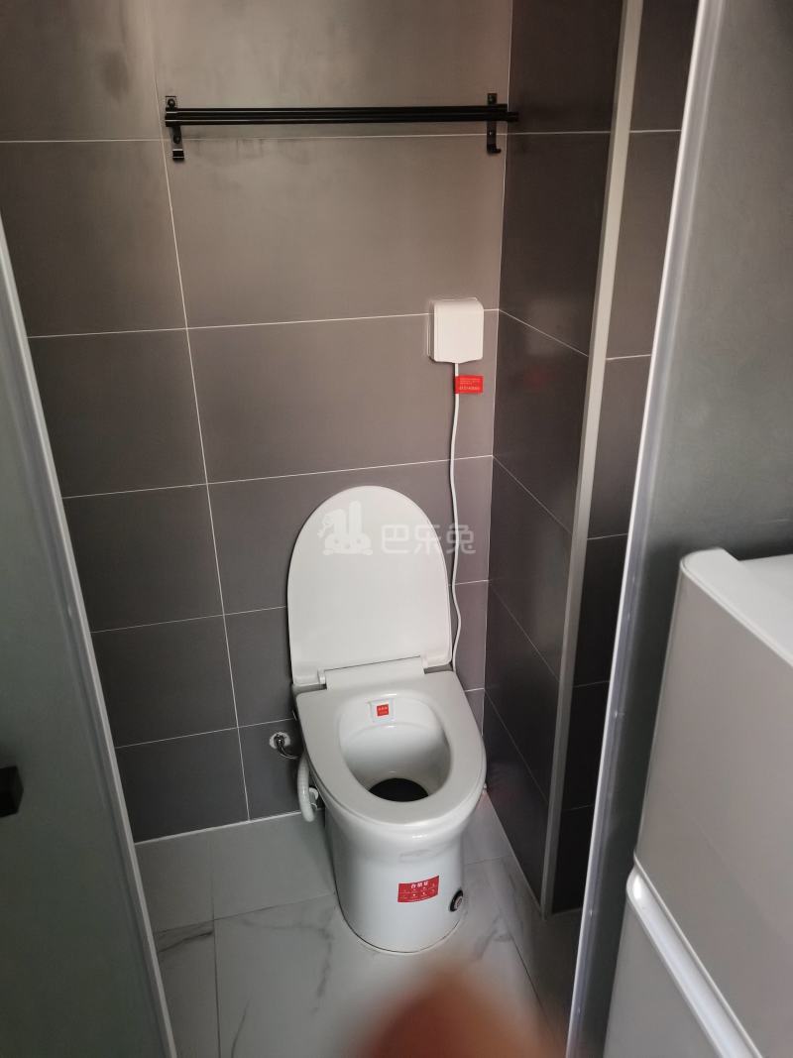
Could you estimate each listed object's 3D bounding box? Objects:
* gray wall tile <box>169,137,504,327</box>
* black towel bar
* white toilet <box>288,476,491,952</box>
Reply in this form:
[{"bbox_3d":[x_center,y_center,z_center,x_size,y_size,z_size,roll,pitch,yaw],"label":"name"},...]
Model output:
[{"bbox_3d":[-0.090,-0.525,1.405,0.585,0.300,0.010,-7,27,-11],"label":"gray wall tile"},{"bbox_3d":[-0.082,-0.656,1.294,0.568,0.094,0.080,-7,27,-11],"label":"black towel bar"},{"bbox_3d":[-0.005,0.393,1.592,0.365,0.855,0.480,-6,26,-10],"label":"white toilet"}]

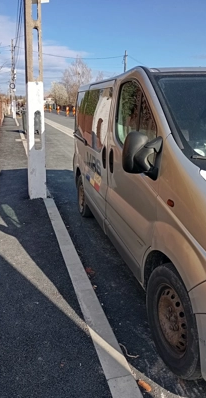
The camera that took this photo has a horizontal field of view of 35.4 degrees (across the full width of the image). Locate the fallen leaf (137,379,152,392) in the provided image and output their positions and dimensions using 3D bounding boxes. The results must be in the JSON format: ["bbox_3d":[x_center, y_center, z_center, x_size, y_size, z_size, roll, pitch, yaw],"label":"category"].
[{"bbox_3d":[0.255,1.135,1.952,0.045,0.025,0.100,-11,20,-41],"label":"fallen leaf"}]

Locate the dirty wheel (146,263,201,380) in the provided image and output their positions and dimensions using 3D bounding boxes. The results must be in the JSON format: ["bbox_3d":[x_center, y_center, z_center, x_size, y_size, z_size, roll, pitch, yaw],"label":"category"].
[{"bbox_3d":[0.517,0.776,2.083,0.205,0.668,0.668,-2,16,-14],"label":"dirty wheel"}]

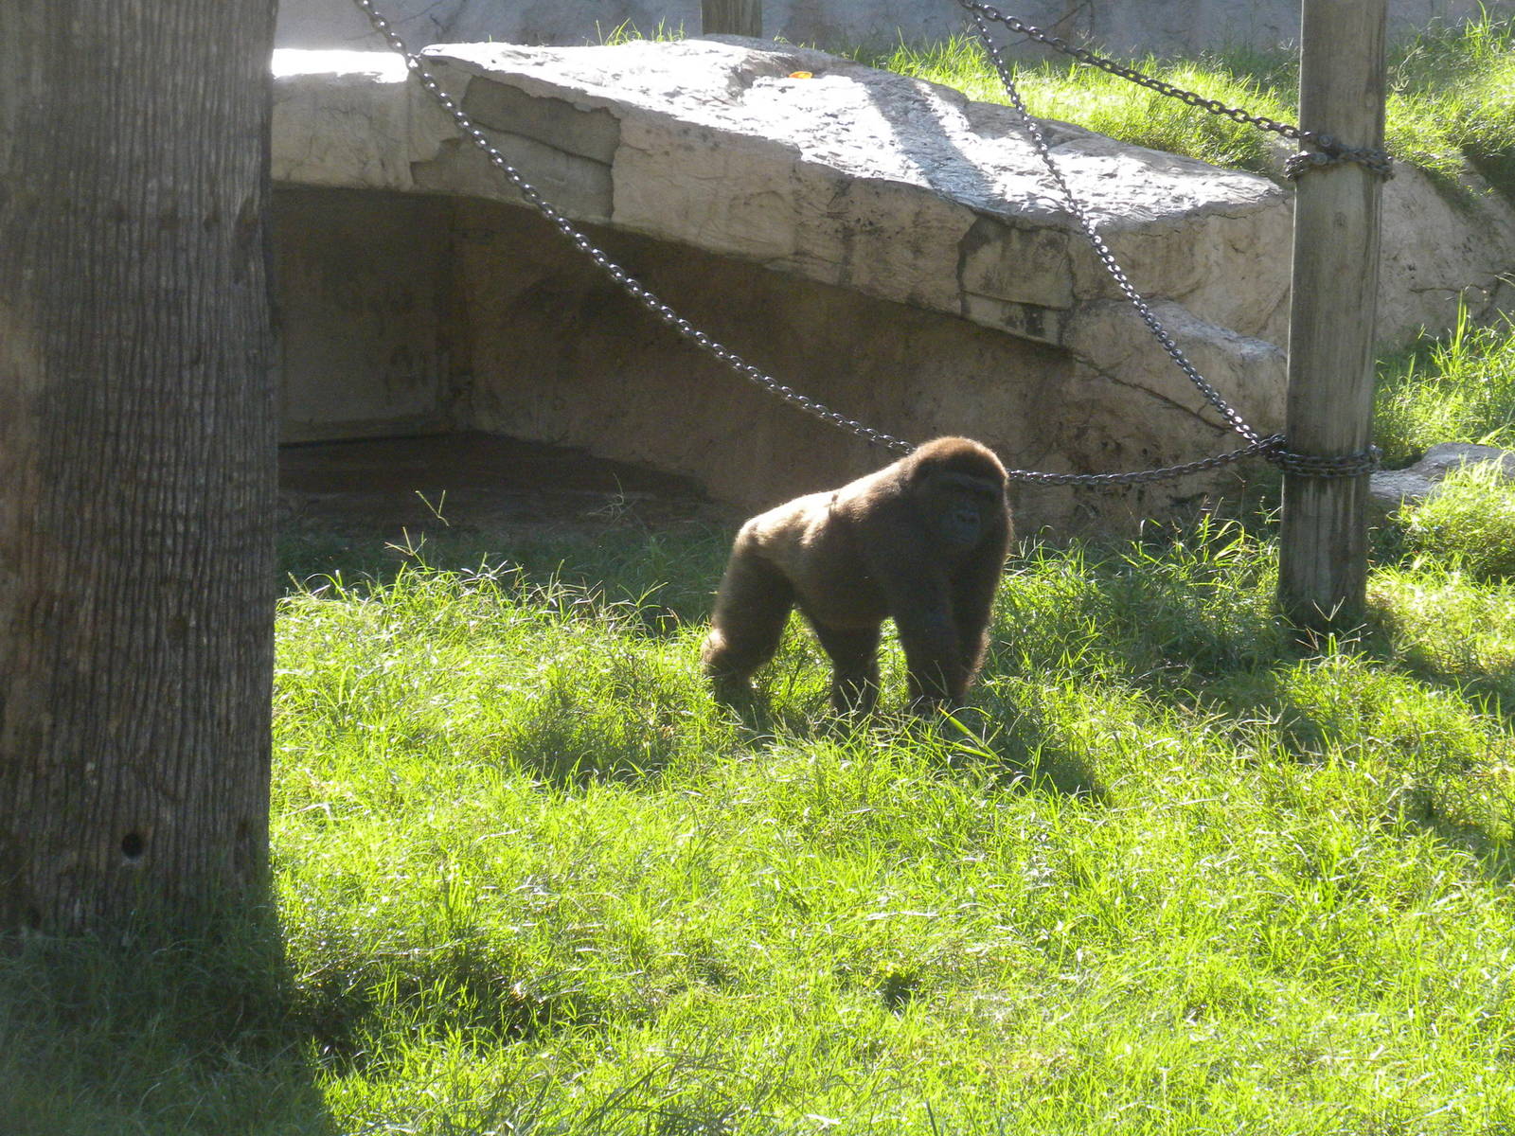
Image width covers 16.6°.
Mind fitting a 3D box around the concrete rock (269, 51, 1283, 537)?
[{"bbox_3d":[0.030,-1.360,23.800,4.700,2.000,2.800,1,10,0],"label":"concrete rock"}]

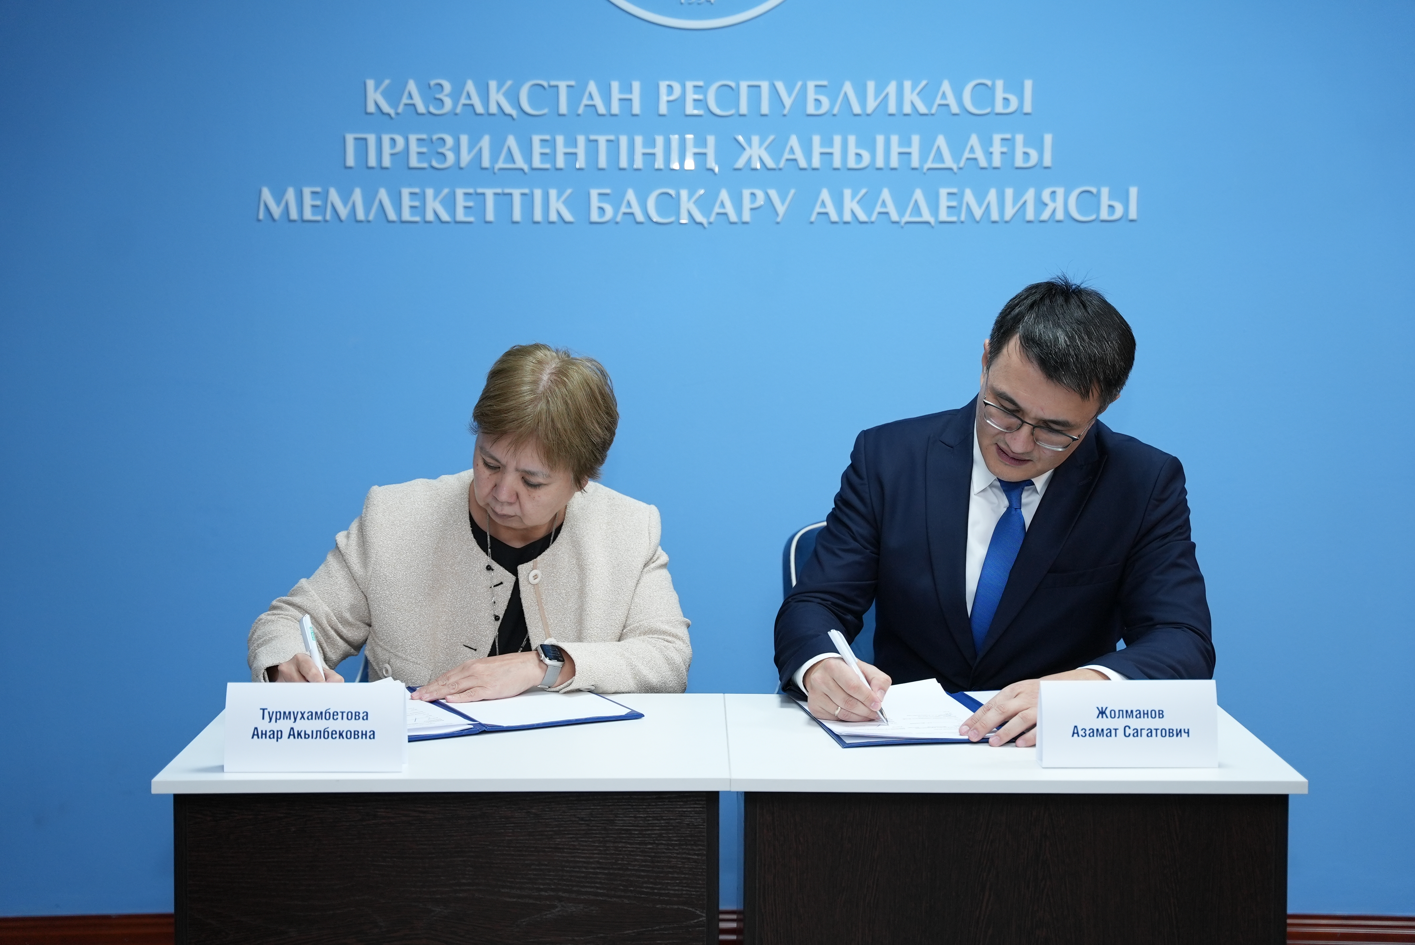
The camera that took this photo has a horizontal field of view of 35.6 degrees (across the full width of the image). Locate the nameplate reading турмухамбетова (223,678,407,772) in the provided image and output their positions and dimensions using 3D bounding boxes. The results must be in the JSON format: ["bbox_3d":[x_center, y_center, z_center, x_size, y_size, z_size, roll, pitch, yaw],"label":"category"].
[{"bbox_3d":[-0.468,0.304,2.641,0.213,0.102,0.045,0,6,-1],"label":"nameplate reading турмухамбетова"}]

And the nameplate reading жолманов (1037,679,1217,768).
[{"bbox_3d":[0.507,0.302,2.663,0.212,0.102,0.045,0,6,-1],"label":"nameplate reading жолманов"}]

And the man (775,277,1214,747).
[{"bbox_3d":[0.394,0.388,3.161,0.609,1.332,0.720,0,6,3],"label":"man"}]

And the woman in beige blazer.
[{"bbox_3d":[-0.331,0.428,3.228,0.615,1.238,0.620,0,6,-1],"label":"woman in beige blazer"}]

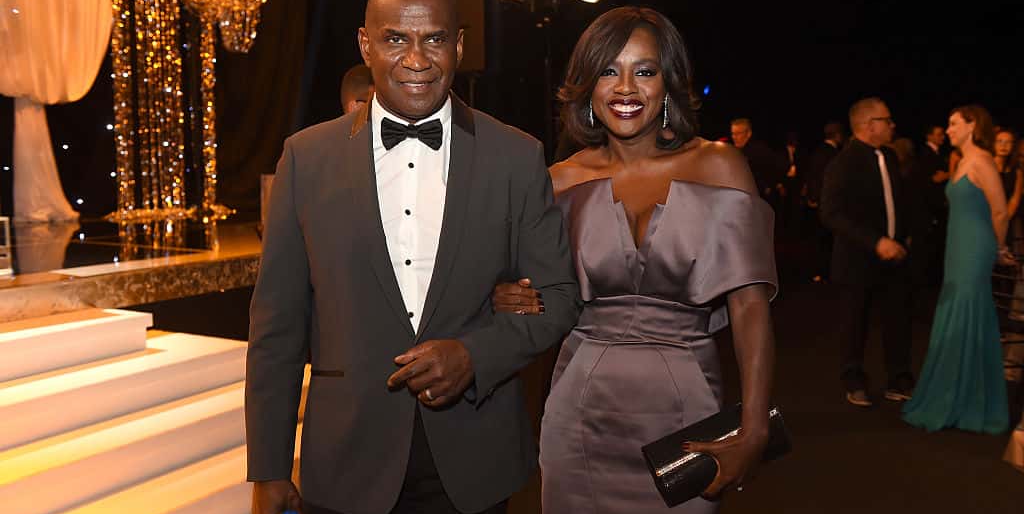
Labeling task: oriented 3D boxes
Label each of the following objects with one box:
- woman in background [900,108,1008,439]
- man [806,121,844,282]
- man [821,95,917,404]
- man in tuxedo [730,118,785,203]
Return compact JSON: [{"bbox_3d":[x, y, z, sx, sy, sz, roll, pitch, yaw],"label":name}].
[{"bbox_3d":[2.404,0.059,5.369,0.560,1.720,0.500,1,6,7],"label":"woman in background"},{"bbox_3d":[3.424,-0.575,10.802,0.380,1.770,0.540,1,6,5],"label":"man"},{"bbox_3d":[2.060,-0.015,5.784,0.550,1.770,0.400,-5,9,-42],"label":"man"},{"bbox_3d":[1.977,-0.291,8.319,0.540,1.750,0.360,3,7,20],"label":"man in tuxedo"}]

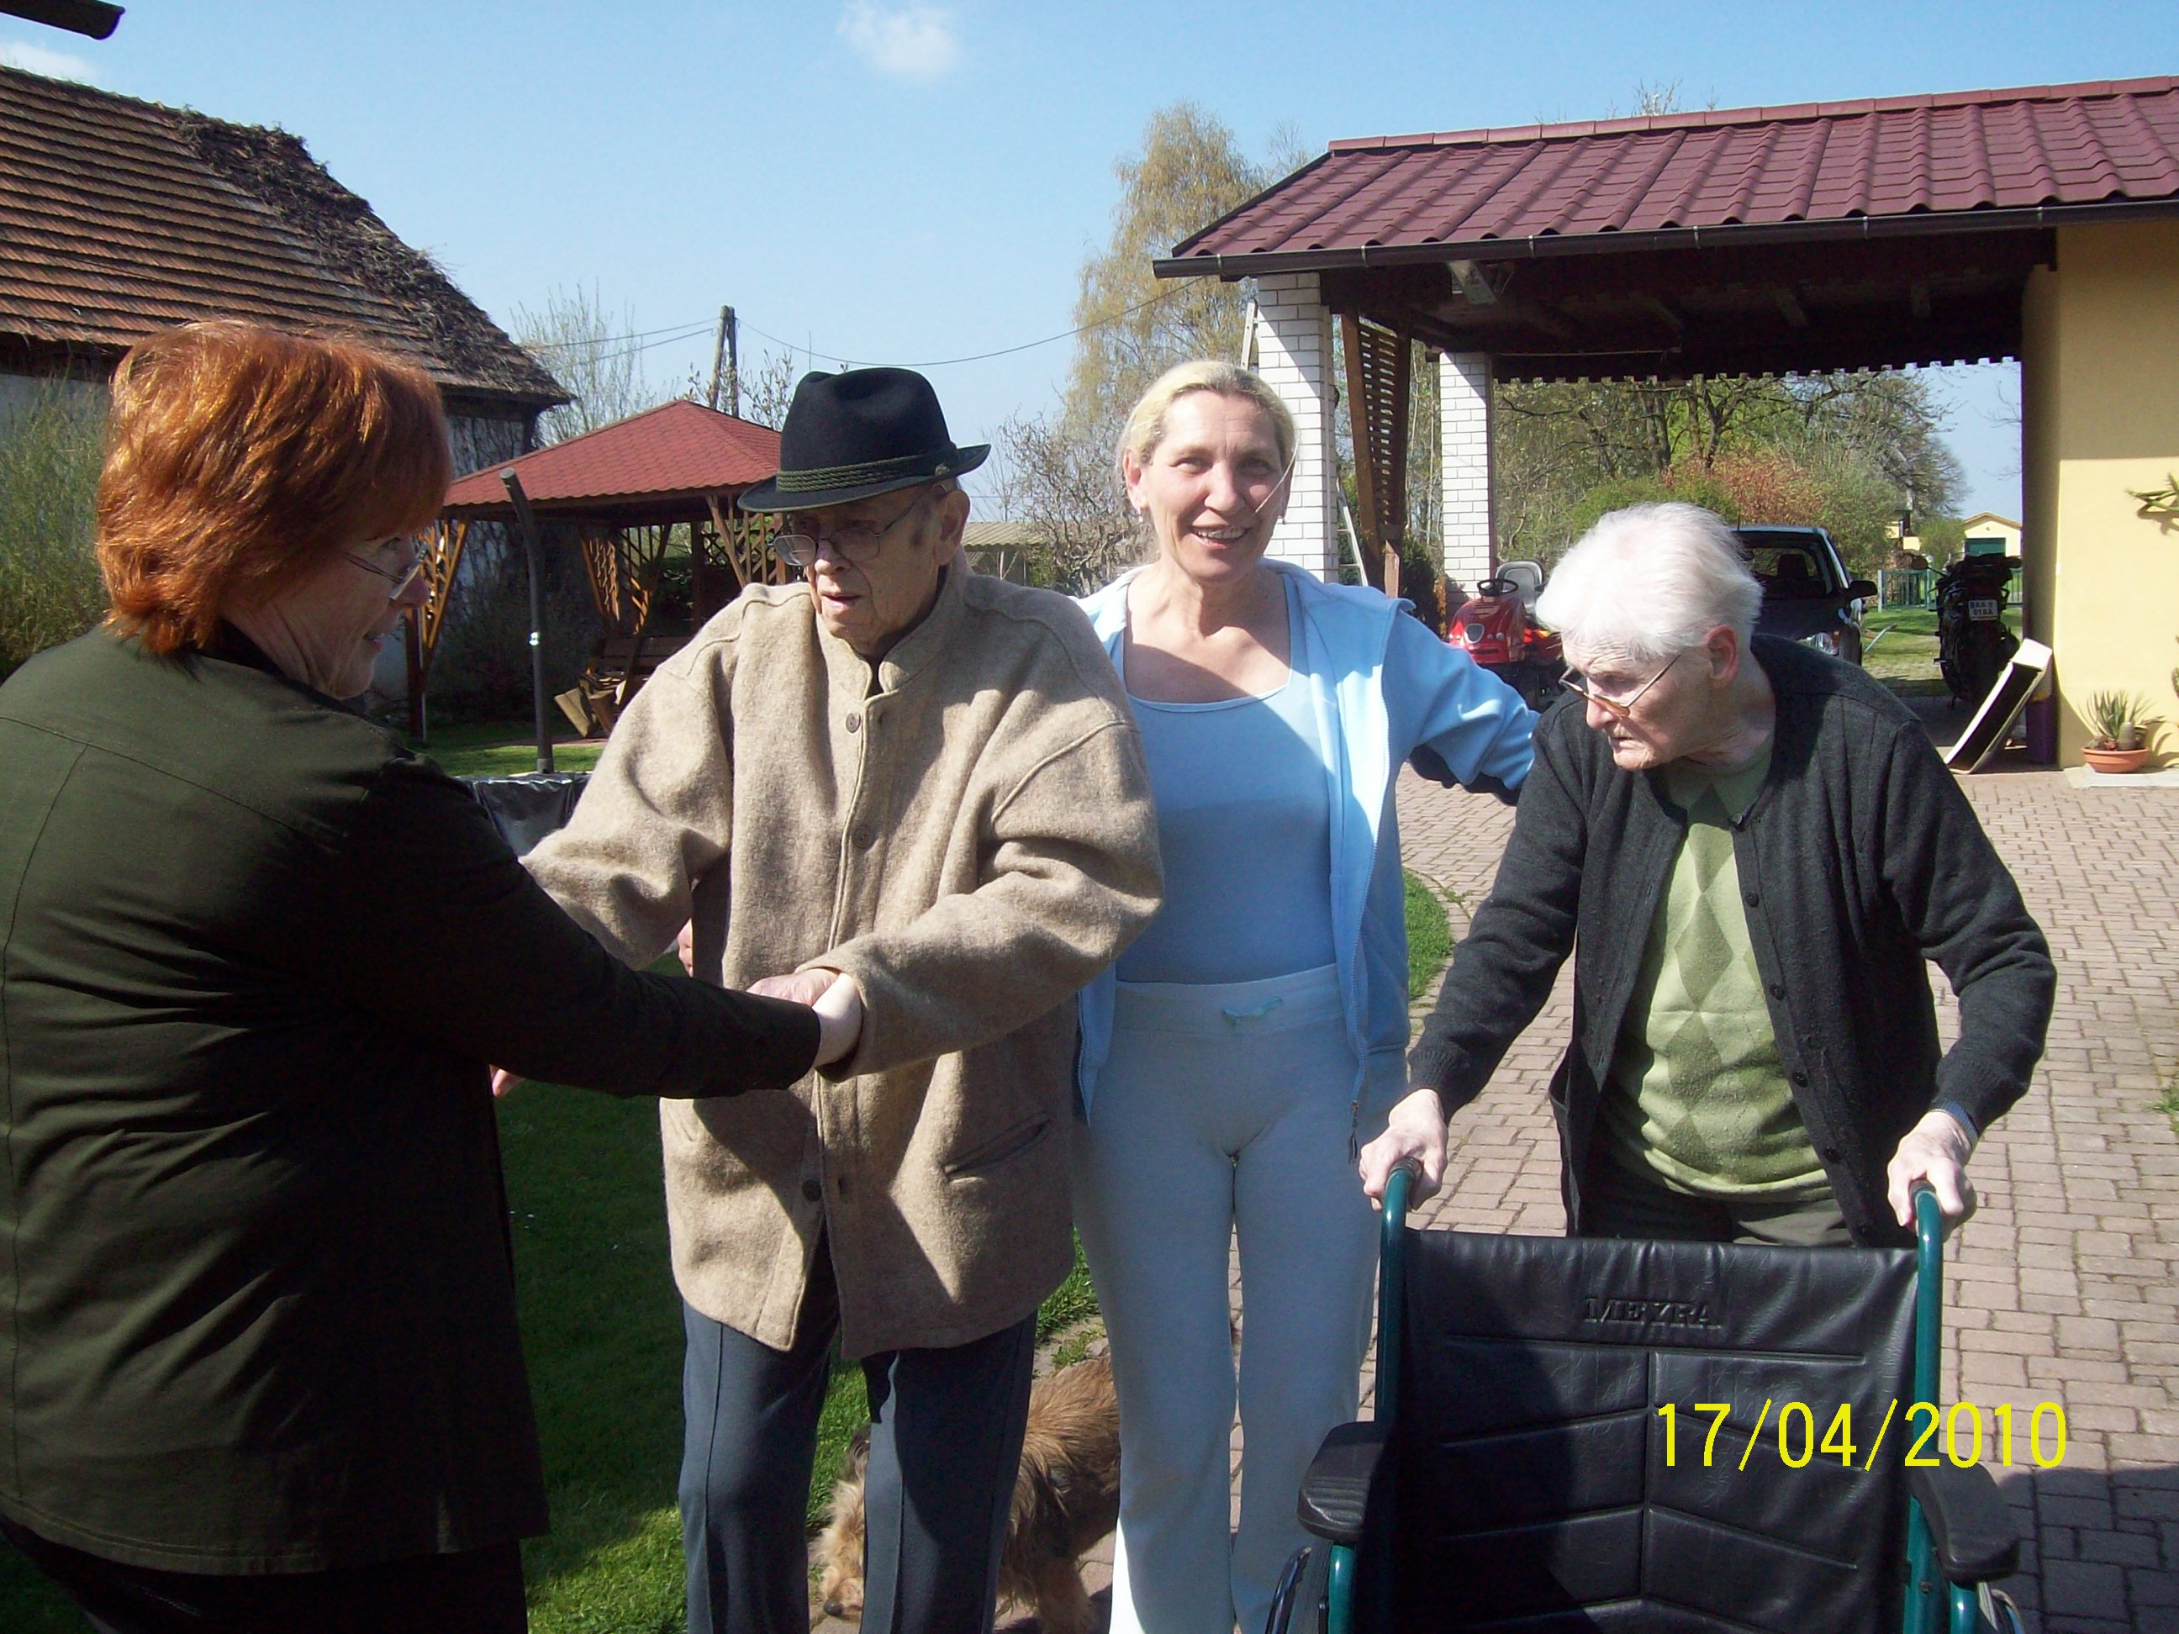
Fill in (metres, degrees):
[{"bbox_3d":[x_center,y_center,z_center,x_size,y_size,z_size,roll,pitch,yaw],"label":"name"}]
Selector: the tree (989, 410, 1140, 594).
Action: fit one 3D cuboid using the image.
[{"bbox_3d":[-0.081,-3.890,30.755,2.900,3.241,2.900,-2,7,0],"label":"tree"}]

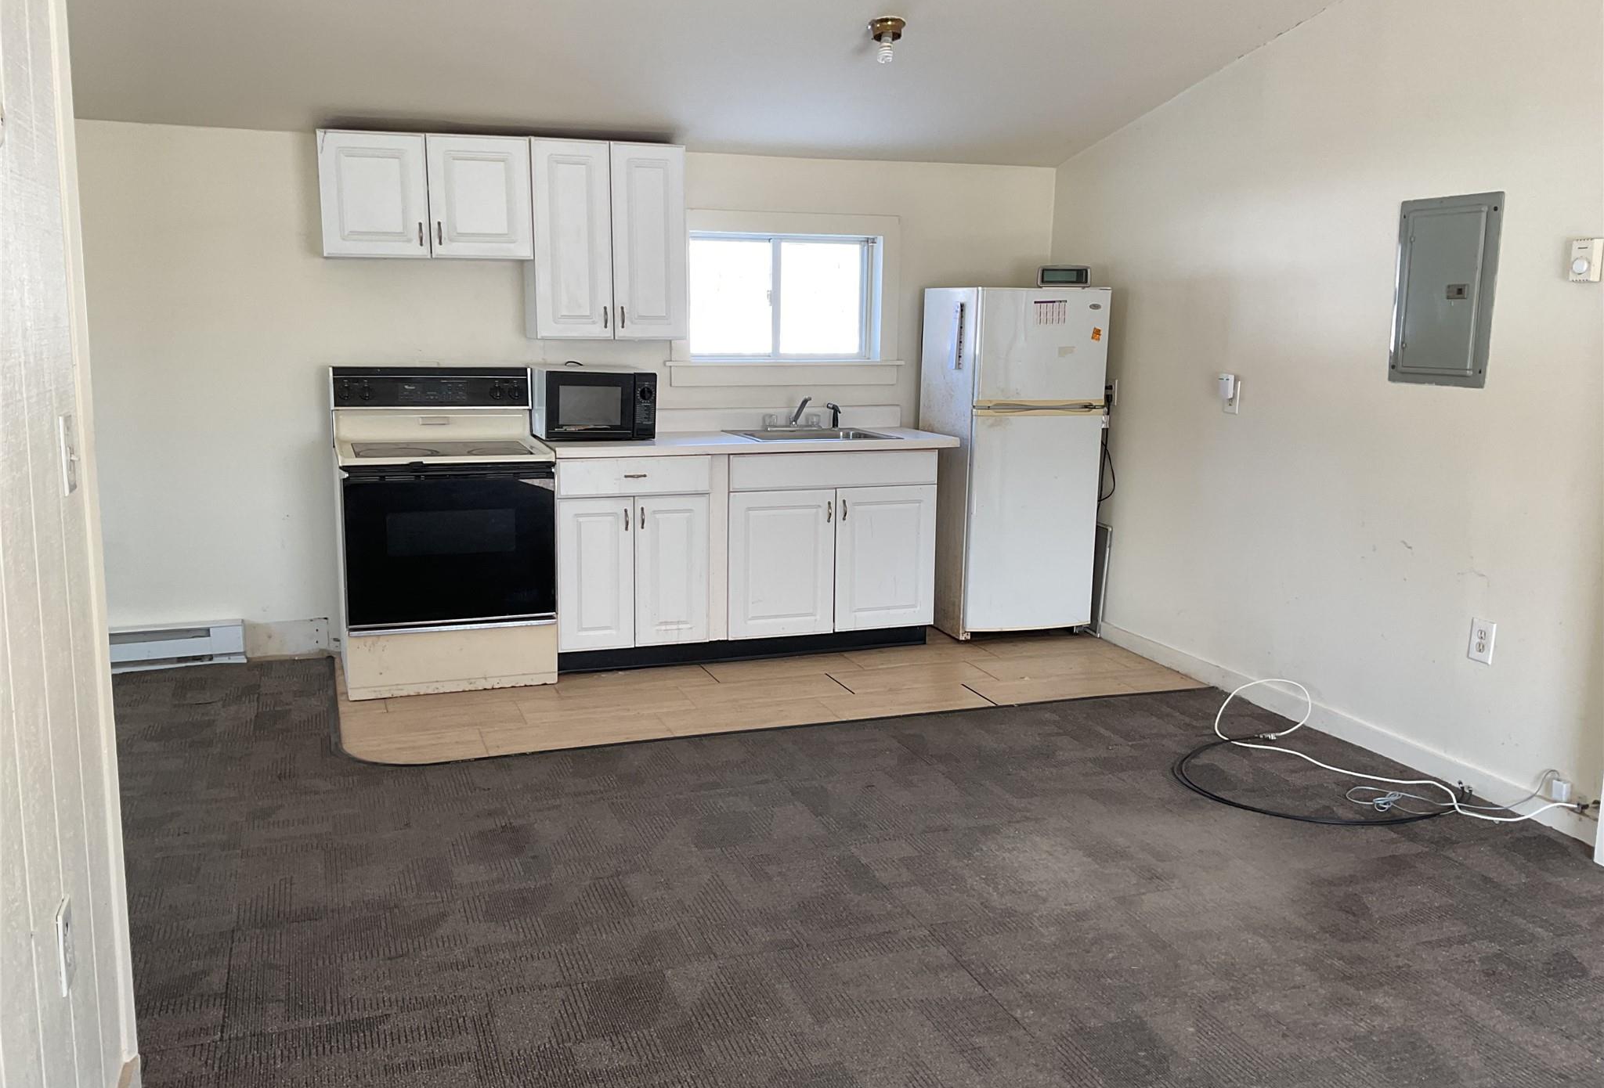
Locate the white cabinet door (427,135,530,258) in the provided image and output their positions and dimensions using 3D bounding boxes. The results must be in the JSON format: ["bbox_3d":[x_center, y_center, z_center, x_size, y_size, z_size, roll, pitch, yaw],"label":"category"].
[{"bbox_3d":[-1.235,-1.332,5.186,0.388,0.460,0.030,-3,11,-19],"label":"white cabinet door"}]

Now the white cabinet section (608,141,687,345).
[{"bbox_3d":[-0.617,-1.213,5.426,0.302,0.762,0.030,-3,11,-19],"label":"white cabinet section"}]

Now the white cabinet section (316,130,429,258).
[{"bbox_3d":[-1.584,-1.294,4.987,0.382,0.455,0.020,-3,11,-19],"label":"white cabinet section"}]

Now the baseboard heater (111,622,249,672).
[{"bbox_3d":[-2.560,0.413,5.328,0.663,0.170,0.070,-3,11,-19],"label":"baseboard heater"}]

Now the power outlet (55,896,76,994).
[{"bbox_3d":[-1.070,0.585,1.954,0.008,0.115,0.072,-3,11,-19],"label":"power outlet"}]

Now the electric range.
[{"bbox_3d":[-1.391,-0.074,5.227,0.765,1.188,0.665,-3,11,-19],"label":"electric range"}]

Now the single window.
[{"bbox_3d":[-0.075,-1.105,6.035,0.900,0.556,0.100,-3,11,-19],"label":"single window"}]

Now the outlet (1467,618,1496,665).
[{"bbox_3d":[2.038,0.291,4.033,0.007,0.124,0.079,-3,11,-19],"label":"outlet"}]

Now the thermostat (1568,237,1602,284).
[{"bbox_3d":[2.129,-0.771,3.651,0.040,0.108,0.062,-3,11,-19],"label":"thermostat"}]

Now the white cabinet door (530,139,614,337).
[{"bbox_3d":[-0.905,-1.198,5.327,0.304,0.762,0.030,-3,11,-19],"label":"white cabinet door"}]

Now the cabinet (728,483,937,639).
[{"bbox_3d":[0.043,0.025,5.809,0.910,0.608,0.590,-3,11,-19],"label":"cabinet"}]

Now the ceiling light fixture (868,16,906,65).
[{"bbox_3d":[0.285,-1.653,4.436,0.126,0.132,0.126,-3,-1,0],"label":"ceiling light fixture"}]

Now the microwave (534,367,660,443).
[{"bbox_3d":[-0.840,-0.572,5.486,0.450,0.277,0.360,-2,10,-14],"label":"microwave"}]

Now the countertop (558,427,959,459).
[{"bbox_3d":[-0.235,-0.431,5.614,1.674,0.037,0.636,-3,11,-19],"label":"countertop"}]

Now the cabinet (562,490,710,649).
[{"bbox_3d":[-0.740,0.071,5.558,0.605,0.610,0.520,-3,11,-19],"label":"cabinet"}]

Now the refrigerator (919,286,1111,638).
[{"bbox_3d":[0.937,-0.374,6.086,0.612,1.534,0.605,-3,10,-18],"label":"refrigerator"}]

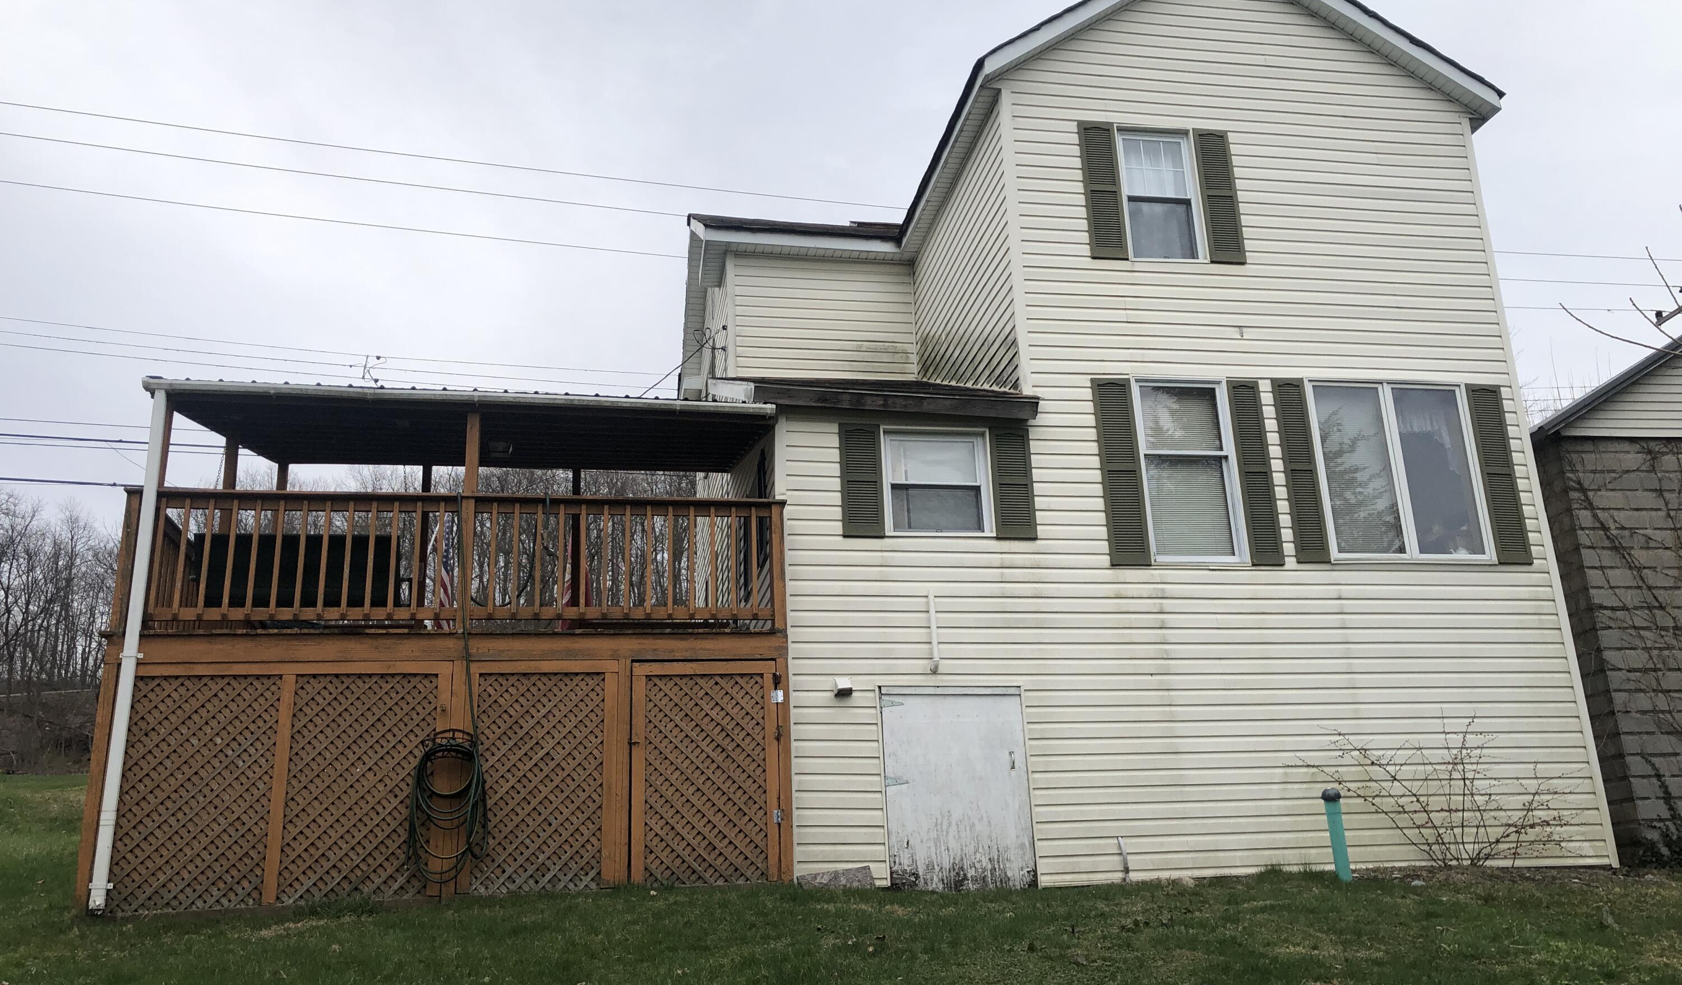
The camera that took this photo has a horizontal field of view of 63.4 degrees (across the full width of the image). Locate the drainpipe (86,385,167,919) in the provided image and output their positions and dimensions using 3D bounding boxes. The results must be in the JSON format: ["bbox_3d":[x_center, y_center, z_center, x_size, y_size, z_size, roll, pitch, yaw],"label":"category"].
[{"bbox_3d":[-5.034,1.006,9.655,0.100,3.740,0.085,1,-18,-10],"label":"drainpipe"}]

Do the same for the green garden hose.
[{"bbox_3d":[-2.808,1.374,9.931,0.541,2.842,0.300,1,-18,-10],"label":"green garden hose"}]

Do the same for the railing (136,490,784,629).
[{"bbox_3d":[-2.759,0.513,10.112,4.725,1.032,0.140,1,-18,-10],"label":"railing"}]

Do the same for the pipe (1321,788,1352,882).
[{"bbox_3d":[3.791,2.602,10.360,0.135,0.693,0.135,1,-18,-10],"label":"pipe"}]

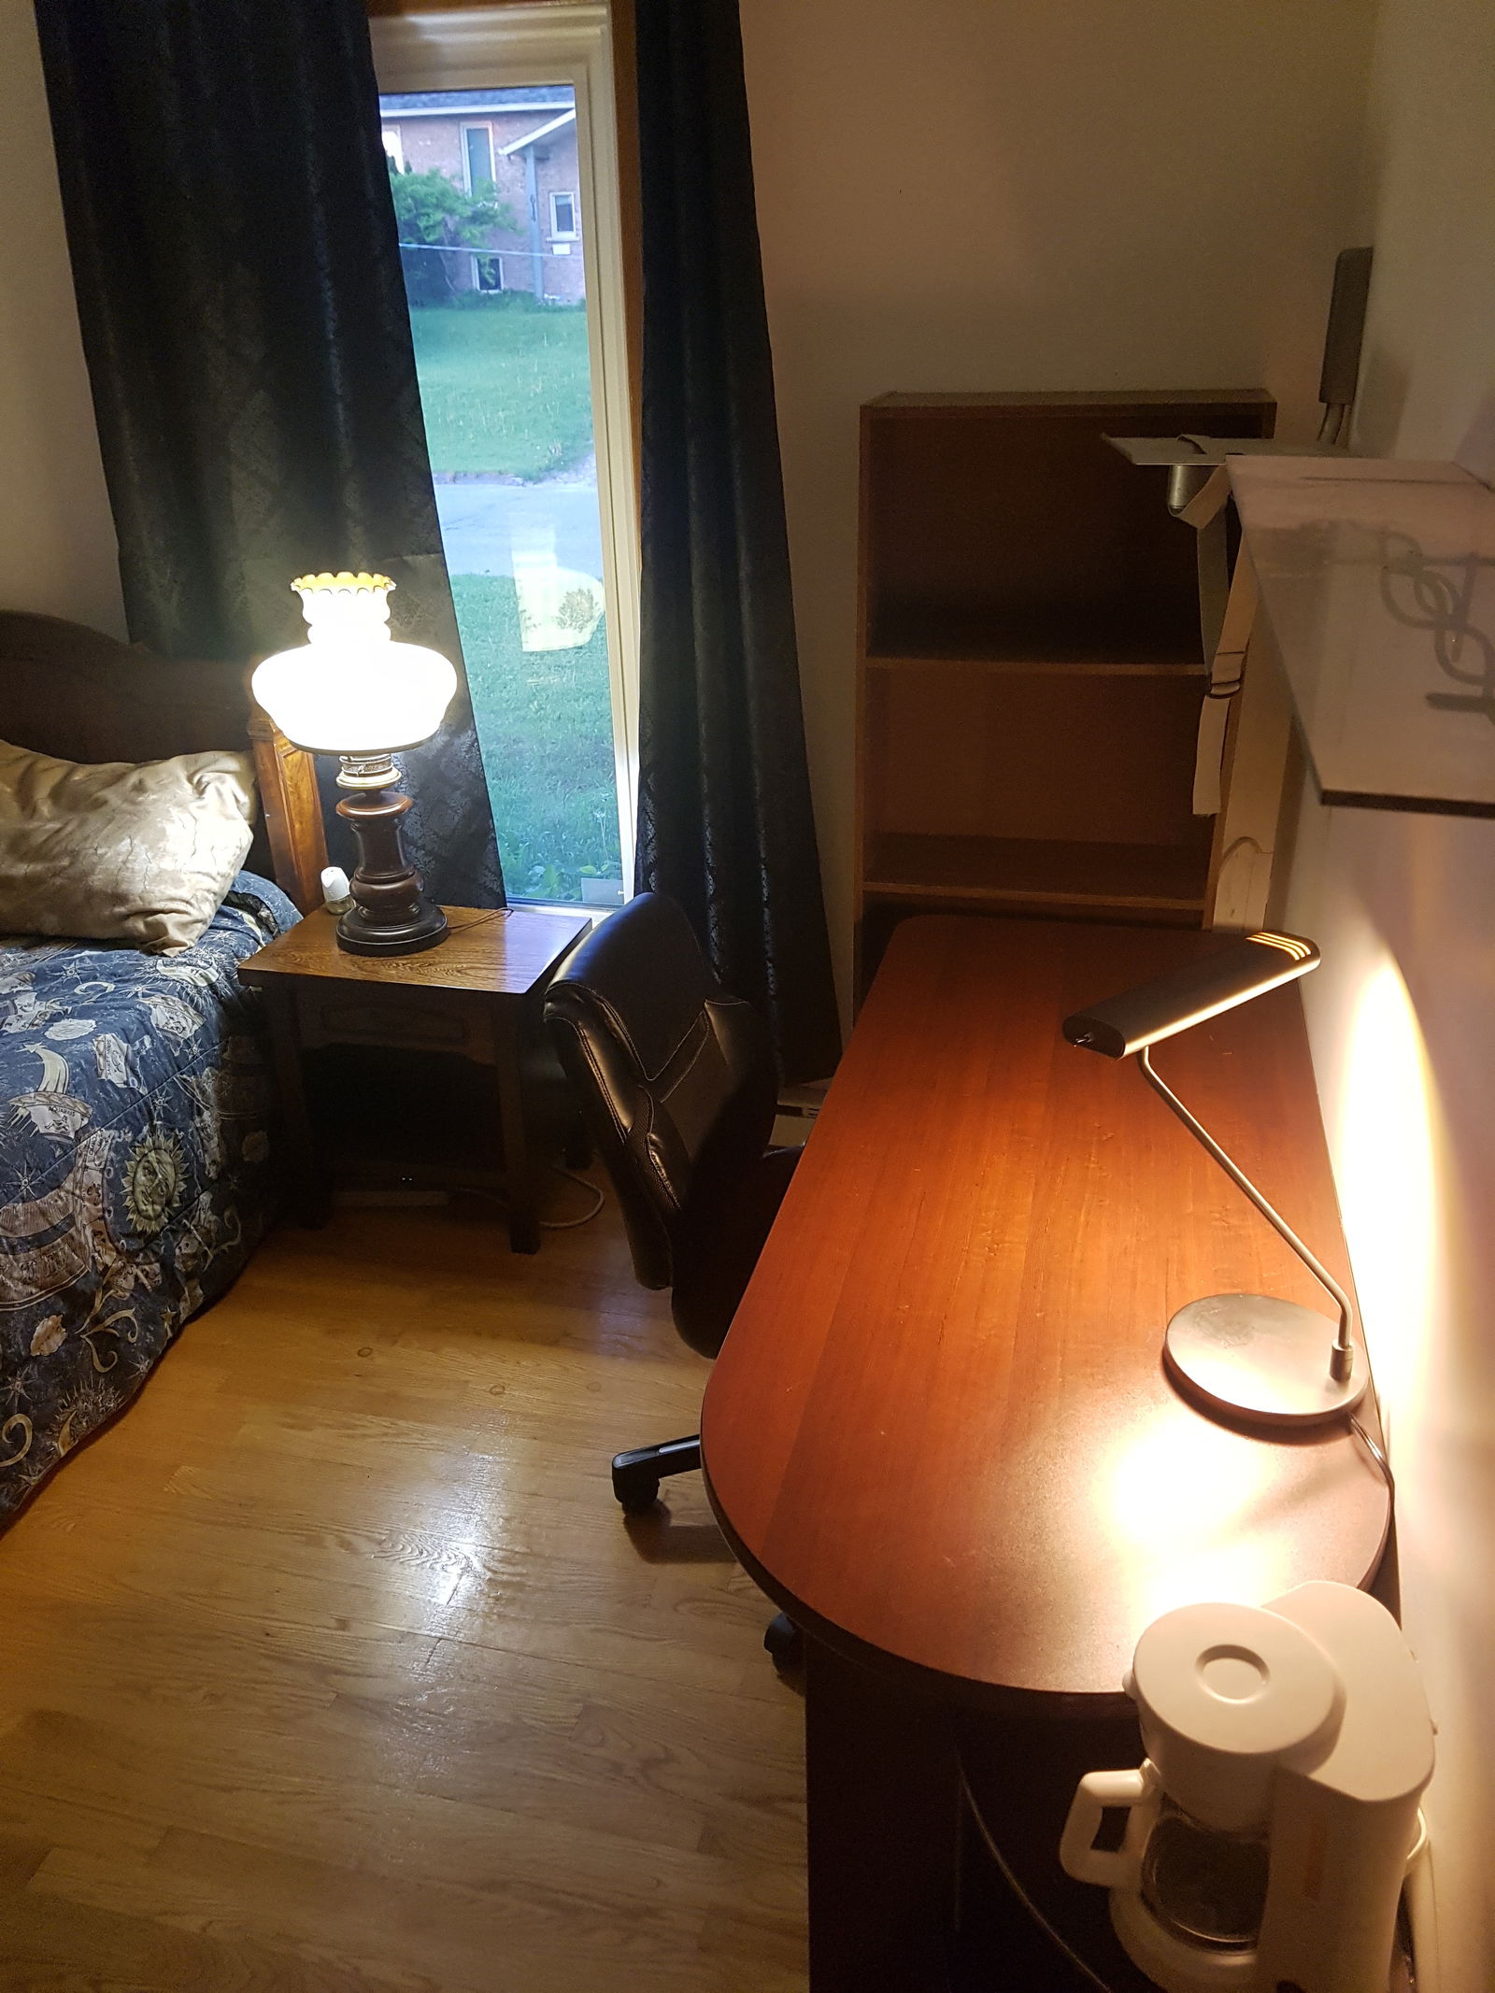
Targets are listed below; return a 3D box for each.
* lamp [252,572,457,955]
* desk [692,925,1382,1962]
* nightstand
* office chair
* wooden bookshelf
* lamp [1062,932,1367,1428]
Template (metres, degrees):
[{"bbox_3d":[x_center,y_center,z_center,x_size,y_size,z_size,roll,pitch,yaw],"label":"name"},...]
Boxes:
[{"bbox_3d":[-0.688,-0.419,2.722,0.395,0.653,0.395,5,27,14],"label":"lamp"},{"bbox_3d":[0.377,0.528,1.909,0.606,0.740,1.462,5,27,14],"label":"desk"},{"bbox_3d":[-0.607,0.160,2.926,0.547,0.570,0.343,4,26,12],"label":"nightstand"},{"bbox_3d":[0.115,0.333,2.074,0.670,0.960,0.610,5,27,14],"label":"office chair"},{"bbox_3d":[0.508,-0.237,2.609,0.591,1.502,0.271,5,27,14],"label":"wooden bookshelf"},{"bbox_3d":[0.479,0.140,1.463,0.309,0.340,0.394,10,28,23],"label":"lamp"}]

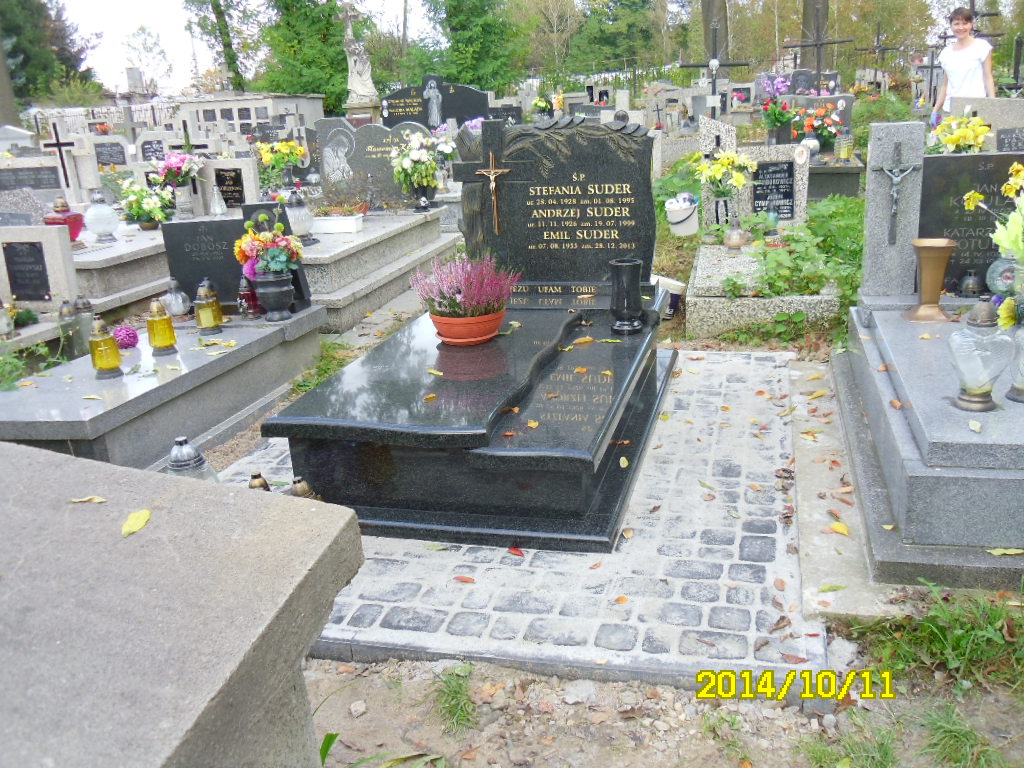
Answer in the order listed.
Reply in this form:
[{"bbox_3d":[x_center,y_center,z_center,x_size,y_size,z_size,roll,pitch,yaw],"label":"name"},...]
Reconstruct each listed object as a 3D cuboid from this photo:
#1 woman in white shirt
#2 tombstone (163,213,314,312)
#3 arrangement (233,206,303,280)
[{"bbox_3d":[3.512,-2.080,7.179,0.480,1.630,0.280,5,18,25],"label":"woman in white shirt"},{"bbox_3d":[-1.303,-0.598,4.352,0.645,0.509,0.170,2,17,15],"label":"tombstone"},{"bbox_3d":[-1.177,-0.676,4.422,0.310,0.333,0.280,1,18,16],"label":"arrangement"}]

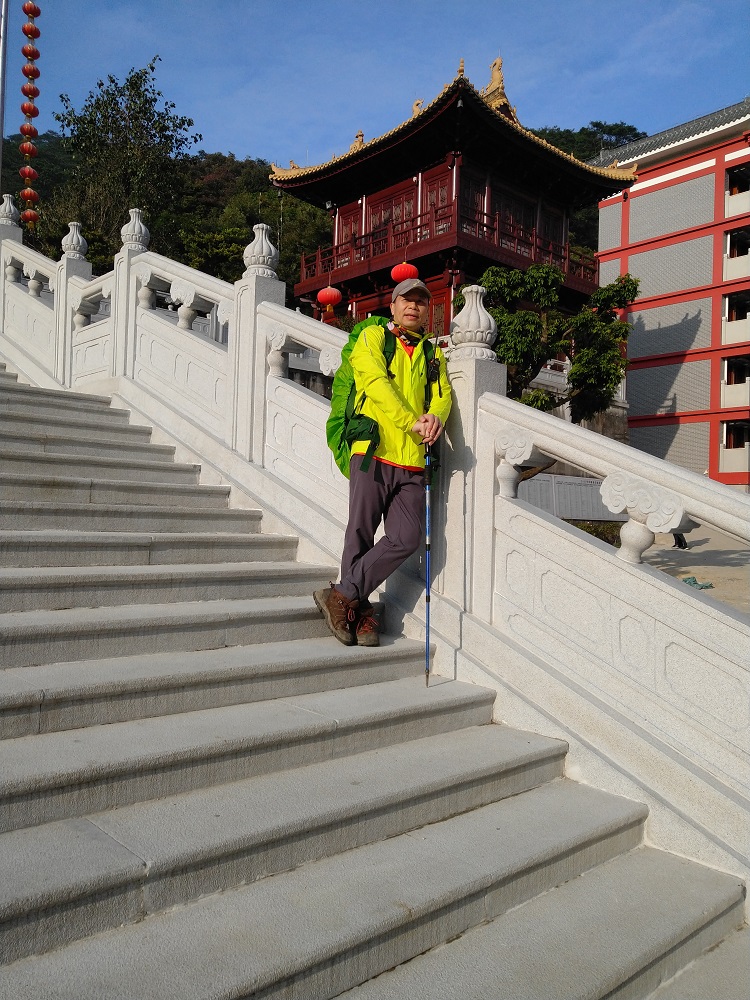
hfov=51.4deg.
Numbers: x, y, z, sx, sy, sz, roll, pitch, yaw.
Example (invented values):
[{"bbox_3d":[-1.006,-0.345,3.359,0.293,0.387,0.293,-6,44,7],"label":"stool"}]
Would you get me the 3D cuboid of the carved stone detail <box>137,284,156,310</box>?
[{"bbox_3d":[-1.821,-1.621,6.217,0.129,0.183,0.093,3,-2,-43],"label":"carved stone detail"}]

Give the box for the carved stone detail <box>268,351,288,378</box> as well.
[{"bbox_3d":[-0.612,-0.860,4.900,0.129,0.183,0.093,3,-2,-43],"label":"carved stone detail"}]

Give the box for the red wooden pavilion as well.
[{"bbox_3d":[3.187,-11.464,33.199,11.300,13.000,11.300,3,-2,-43],"label":"red wooden pavilion"}]

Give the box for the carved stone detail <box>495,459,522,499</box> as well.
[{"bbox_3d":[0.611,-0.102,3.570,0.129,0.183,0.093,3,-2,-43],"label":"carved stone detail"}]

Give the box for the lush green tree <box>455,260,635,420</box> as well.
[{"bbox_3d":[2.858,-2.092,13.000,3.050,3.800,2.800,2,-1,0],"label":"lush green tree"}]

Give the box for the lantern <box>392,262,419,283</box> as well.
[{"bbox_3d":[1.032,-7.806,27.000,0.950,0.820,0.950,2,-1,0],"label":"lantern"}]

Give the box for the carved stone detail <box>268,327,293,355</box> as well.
[{"bbox_3d":[-0.575,-0.984,4.847,0.098,0.165,0.180,3,-2,-43],"label":"carved stone detail"}]

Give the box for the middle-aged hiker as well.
[{"bbox_3d":[0.055,-0.165,3.550,0.570,1.680,0.580,2,-2,-30],"label":"middle-aged hiker"}]

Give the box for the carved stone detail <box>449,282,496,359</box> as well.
[{"bbox_3d":[0.473,-0.843,3.764,0.231,0.378,0.231,2,-2,0],"label":"carved stone detail"}]

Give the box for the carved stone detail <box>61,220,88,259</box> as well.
[{"bbox_3d":[-2.812,-2.410,7.313,0.231,0.378,0.231,3,-2,-43],"label":"carved stone detail"}]

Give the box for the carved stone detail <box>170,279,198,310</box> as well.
[{"bbox_3d":[-1.329,-1.503,5.726,0.170,0.250,0.360,3,-2,-43],"label":"carved stone detail"}]

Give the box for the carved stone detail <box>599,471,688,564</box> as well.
[{"bbox_3d":[1.093,0.074,3.086,0.180,0.360,0.355,3,-2,-43],"label":"carved stone detail"}]

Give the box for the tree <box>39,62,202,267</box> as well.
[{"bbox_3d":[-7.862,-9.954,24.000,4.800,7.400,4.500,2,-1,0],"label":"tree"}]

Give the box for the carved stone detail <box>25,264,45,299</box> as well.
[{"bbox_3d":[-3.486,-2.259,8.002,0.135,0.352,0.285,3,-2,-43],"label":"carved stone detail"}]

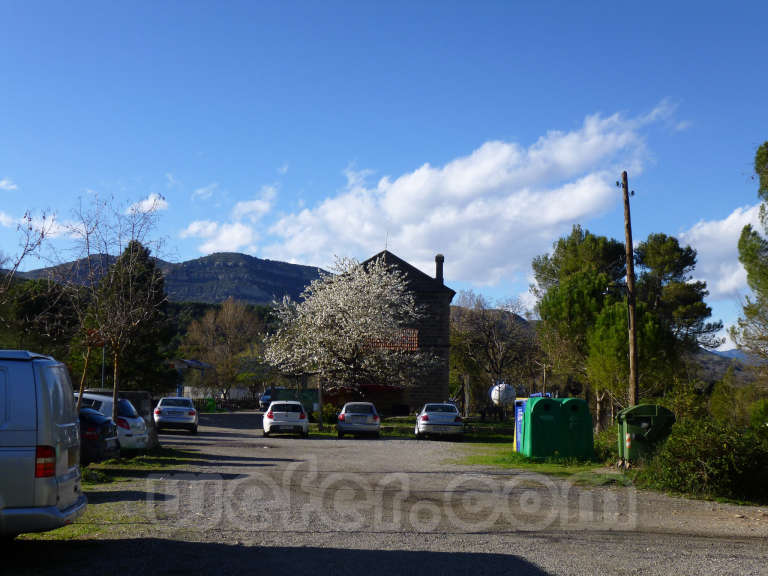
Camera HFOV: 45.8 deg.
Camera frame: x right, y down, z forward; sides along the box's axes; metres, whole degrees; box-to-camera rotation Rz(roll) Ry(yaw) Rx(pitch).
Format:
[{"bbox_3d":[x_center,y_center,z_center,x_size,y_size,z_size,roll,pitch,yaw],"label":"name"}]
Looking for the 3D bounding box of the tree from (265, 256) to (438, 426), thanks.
[{"bbox_3d":[-1.679,2.730,47.000,8.900,8.800,8.300,0,-7,0],"label":"tree"}]

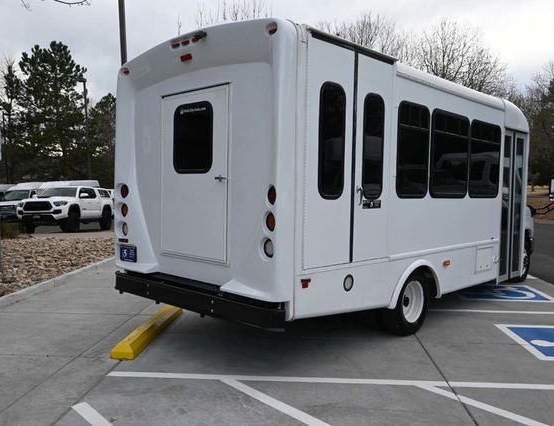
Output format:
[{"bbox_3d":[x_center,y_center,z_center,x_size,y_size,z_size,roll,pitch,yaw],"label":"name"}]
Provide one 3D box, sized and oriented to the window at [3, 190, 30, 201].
[{"bbox_3d":[-14.700,-0.990,29.200,1.550,0.620,0.400,1,3,1],"label":"window"}]

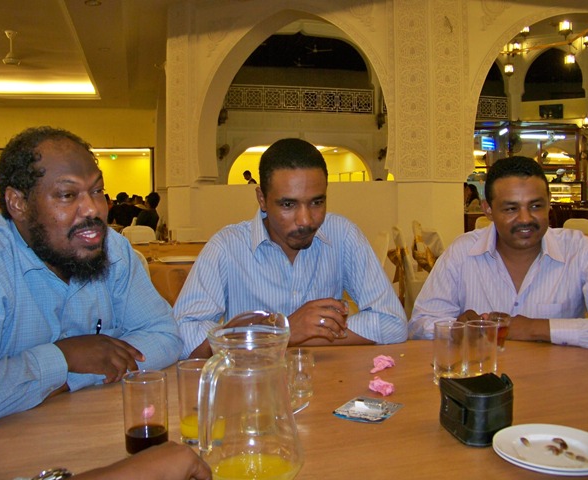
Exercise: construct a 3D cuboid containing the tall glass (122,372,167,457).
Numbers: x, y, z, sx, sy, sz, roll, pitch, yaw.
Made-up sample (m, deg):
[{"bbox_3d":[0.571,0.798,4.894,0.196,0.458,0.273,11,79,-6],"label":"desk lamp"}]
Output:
[{"bbox_3d":[-0.218,0.257,0.899,0.062,0.113,0.062,-1,3,0],"label":"tall glass"}]

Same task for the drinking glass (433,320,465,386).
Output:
[{"bbox_3d":[0.313,0.227,1.223,0.062,0.116,0.062,-1,3,0],"label":"drinking glass"}]

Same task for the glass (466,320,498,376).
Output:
[{"bbox_3d":[0.388,0.226,1.255,0.062,0.114,0.062,-1,3,0],"label":"glass"}]

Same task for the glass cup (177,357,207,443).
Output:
[{"bbox_3d":[-0.147,0.251,0.948,0.063,0.115,0.063,-1,3,0],"label":"glass cup"}]

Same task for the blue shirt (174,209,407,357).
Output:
[{"bbox_3d":[-0.025,0.170,1.580,0.560,0.520,0.420,-2,3,-9],"label":"blue shirt"}]

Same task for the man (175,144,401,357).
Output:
[{"bbox_3d":[-0.030,0.360,1.620,0.570,1.200,0.600,-2,3,-9],"label":"man"}]

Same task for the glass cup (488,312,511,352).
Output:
[{"bbox_3d":[0.499,0.224,1.478,0.052,0.088,0.052,-1,3,0],"label":"glass cup"}]

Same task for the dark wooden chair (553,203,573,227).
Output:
[{"bbox_3d":[5.753,-0.316,13.272,0.450,0.920,0.500,0,4,7],"label":"dark wooden chair"}]

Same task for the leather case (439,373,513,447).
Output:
[{"bbox_3d":[0.298,0.262,0.953,0.102,0.076,0.112,-2,3,-12],"label":"leather case"}]

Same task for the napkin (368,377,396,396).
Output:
[{"bbox_3d":[0.174,0.279,1.178,0.050,0.022,0.052,-1,3,0],"label":"napkin"}]

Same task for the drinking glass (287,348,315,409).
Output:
[{"bbox_3d":[0.014,0.253,1.148,0.051,0.086,0.051,-1,3,0],"label":"drinking glass"}]

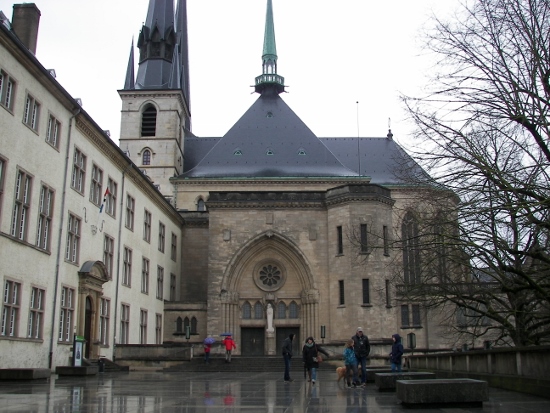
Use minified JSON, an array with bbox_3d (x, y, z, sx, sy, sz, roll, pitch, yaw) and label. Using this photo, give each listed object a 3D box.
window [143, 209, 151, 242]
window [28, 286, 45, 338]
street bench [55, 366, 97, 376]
[{"bbox_3d":[-10.260,1.534,45.723,0.200,2.420,1.650,-1,-15,4],"label":"window"},{"bbox_3d":[-12.225,5.418,29.310,0.200,2.600,1.520,-1,-15,4],"label":"window"},{"bbox_3d":[-9.440,7.867,27.207,1.420,0.430,1.150,-1,-15,4],"label":"street bench"}]

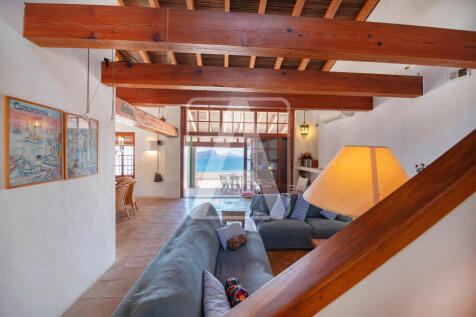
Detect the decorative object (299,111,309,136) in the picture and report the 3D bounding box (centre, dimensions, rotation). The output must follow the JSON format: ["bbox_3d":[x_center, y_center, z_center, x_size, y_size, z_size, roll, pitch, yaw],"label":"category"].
[{"bbox_3d":[2.375,-1.226,7.052,0.270,0.957,0.270,1,1,-4],"label":"decorative object"}]

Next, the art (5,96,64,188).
[{"bbox_3d":[-1.696,-0.116,1.691,0.026,0.683,0.496,1,1,-4],"label":"art"}]

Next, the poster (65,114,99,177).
[{"bbox_3d":[-1.735,-0.130,2.231,0.026,0.680,0.501,1,1,-4],"label":"poster"}]

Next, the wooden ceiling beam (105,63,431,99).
[{"bbox_3d":[0.467,-1.086,2.800,4.475,0.274,0.136,1,1,-4],"label":"wooden ceiling beam"}]

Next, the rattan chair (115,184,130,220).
[{"bbox_3d":[-2.994,1.055,5.030,0.560,0.860,0.560,1,1,-4],"label":"rattan chair"}]

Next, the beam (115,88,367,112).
[{"bbox_3d":[0.230,-1.097,3.745,4.800,0.274,0.136,1,1,-4],"label":"beam"}]

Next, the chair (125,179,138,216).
[{"bbox_3d":[-3.023,1.039,5.445,0.560,0.880,0.560,1,1,-4],"label":"chair"}]

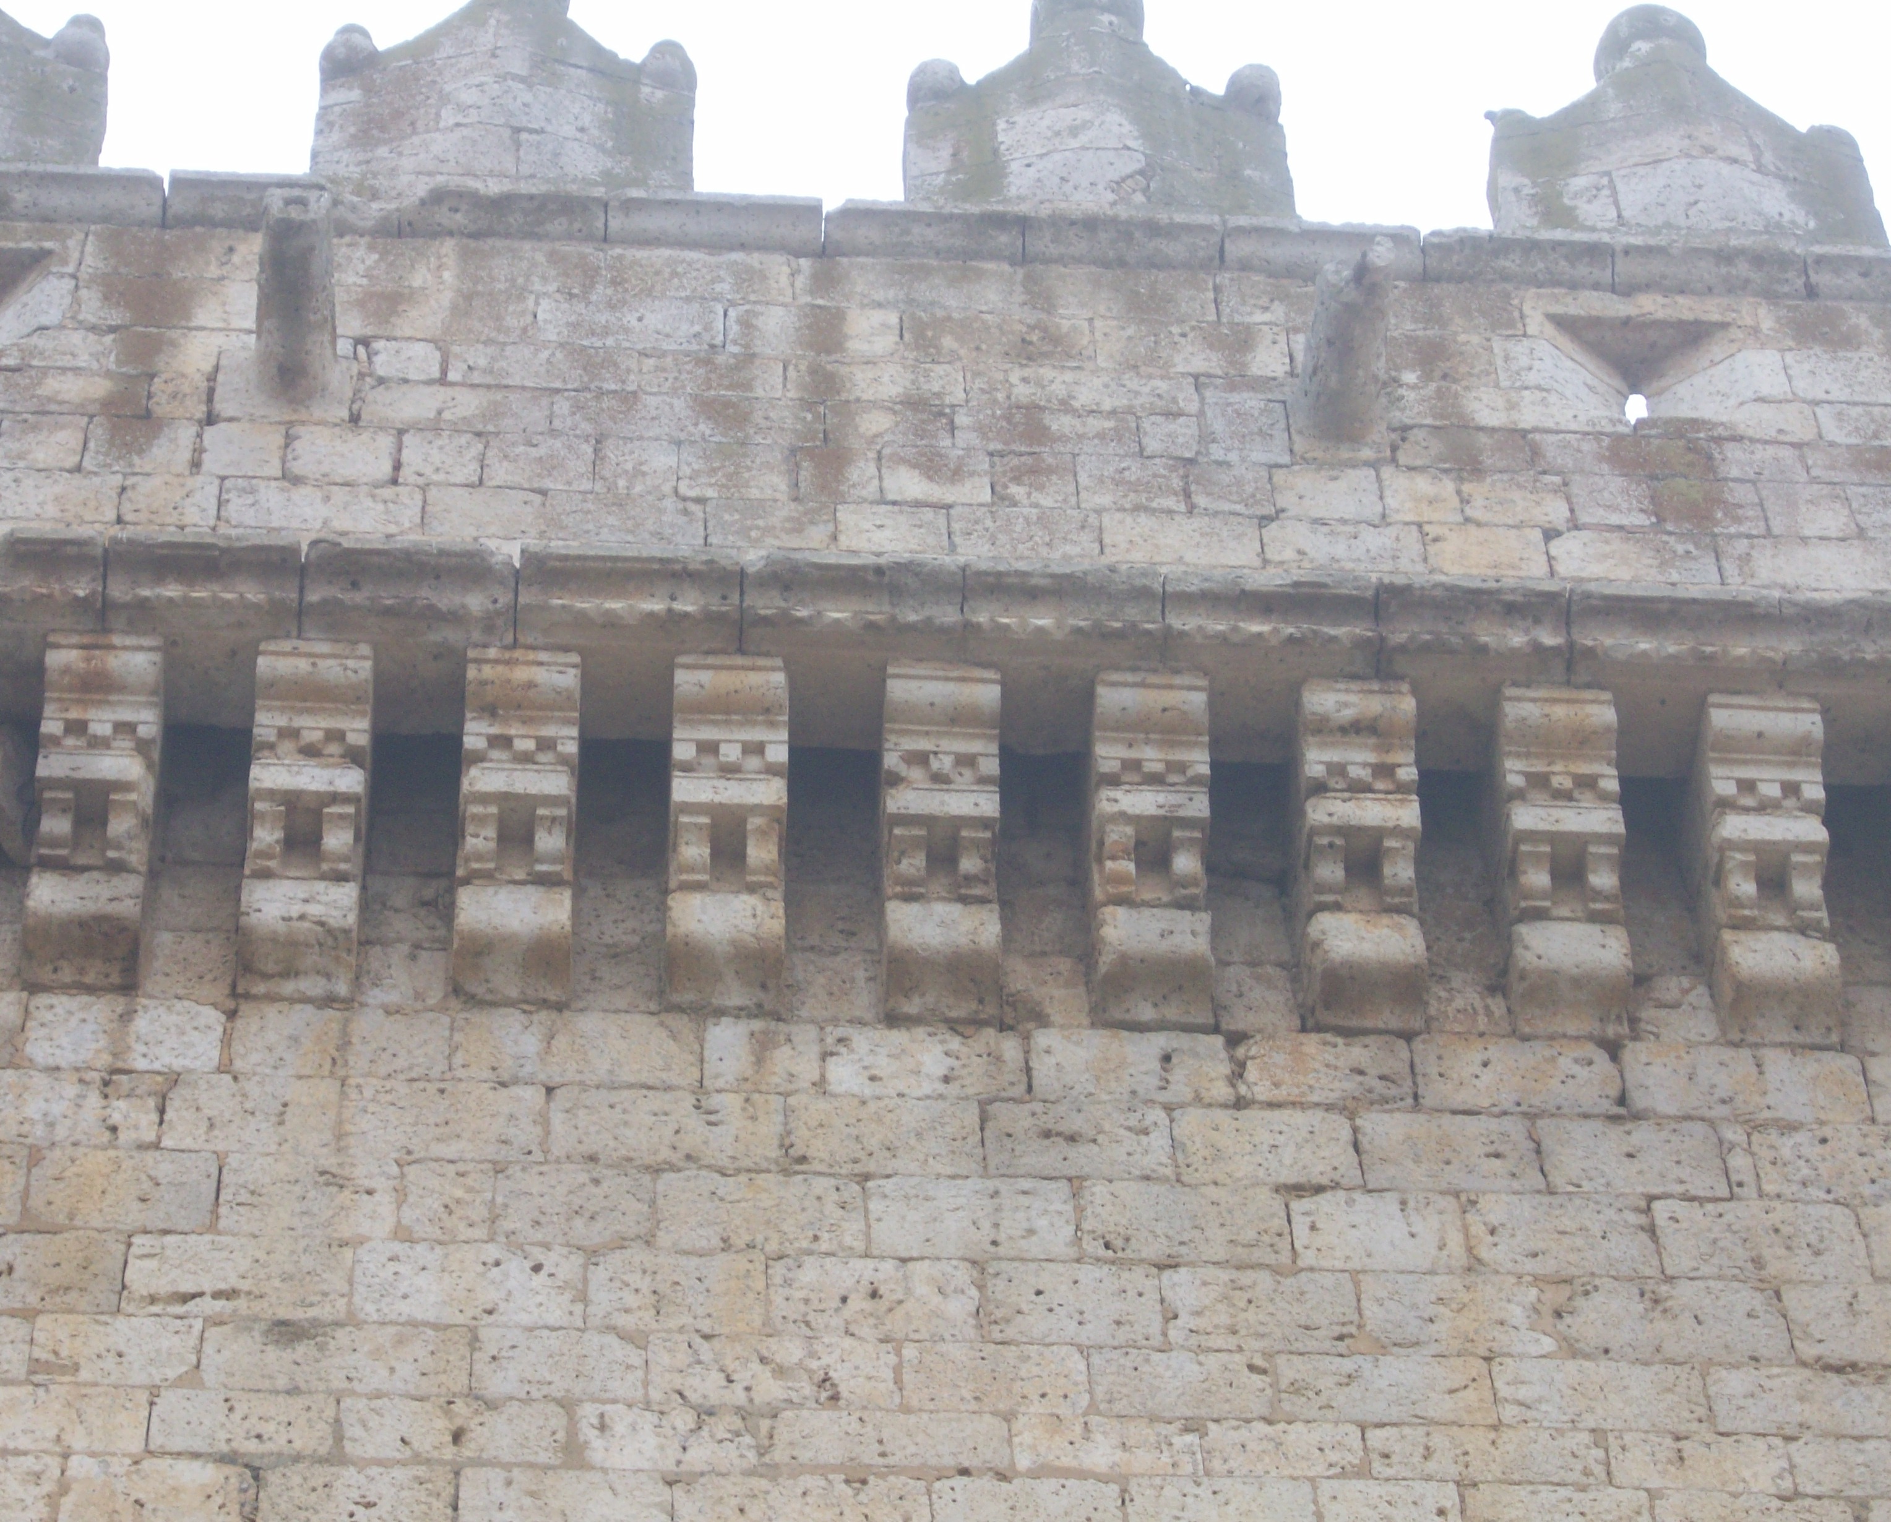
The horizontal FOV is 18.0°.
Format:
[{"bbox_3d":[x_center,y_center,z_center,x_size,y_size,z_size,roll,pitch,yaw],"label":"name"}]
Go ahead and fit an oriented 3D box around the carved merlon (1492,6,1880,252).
[{"bbox_3d":[3.039,-2.501,25.409,1.591,1.775,0.630,2,-45,-5],"label":"carved merlon"}]

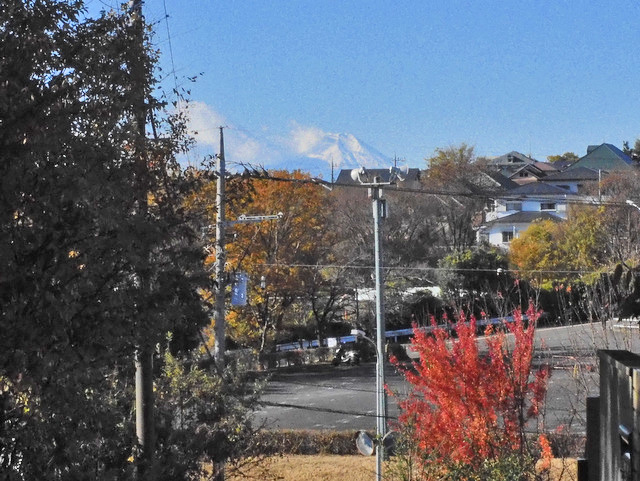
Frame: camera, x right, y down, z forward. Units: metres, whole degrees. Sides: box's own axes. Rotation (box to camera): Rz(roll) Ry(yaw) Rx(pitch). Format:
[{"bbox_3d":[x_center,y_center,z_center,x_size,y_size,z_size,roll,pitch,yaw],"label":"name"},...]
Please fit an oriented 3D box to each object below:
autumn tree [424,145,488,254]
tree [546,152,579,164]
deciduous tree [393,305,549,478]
[{"bbox_3d":[12.493,-3.688,145.000,5.800,10.326,5.600,0,1,0],"label":"autumn tree"},{"bbox_3d":[40.861,-11.964,265.000,5.600,5.729,5.200,0,1,0],"label":"tree"},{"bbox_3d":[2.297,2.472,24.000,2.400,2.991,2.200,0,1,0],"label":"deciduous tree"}]

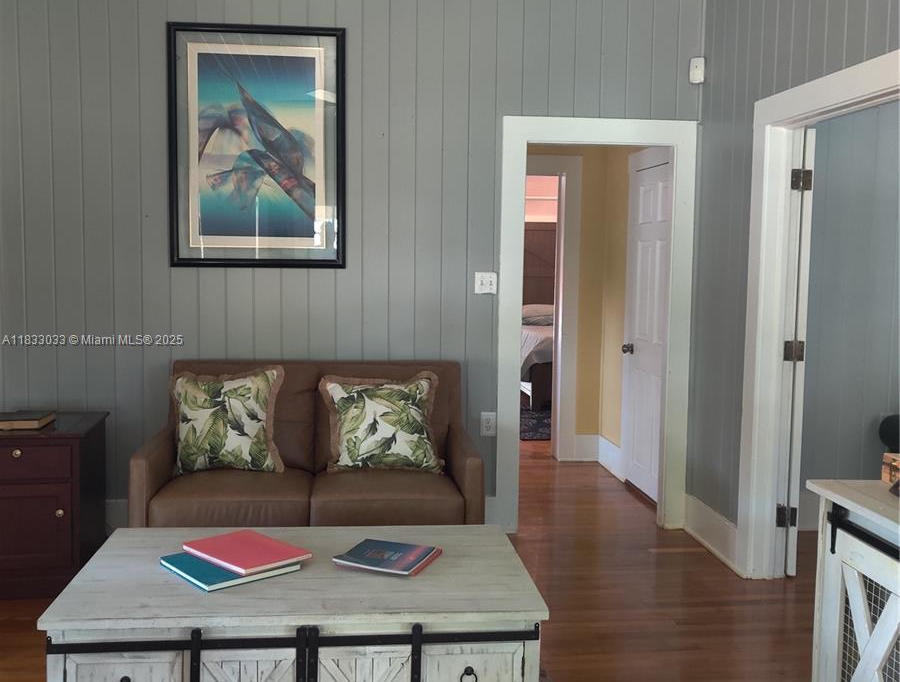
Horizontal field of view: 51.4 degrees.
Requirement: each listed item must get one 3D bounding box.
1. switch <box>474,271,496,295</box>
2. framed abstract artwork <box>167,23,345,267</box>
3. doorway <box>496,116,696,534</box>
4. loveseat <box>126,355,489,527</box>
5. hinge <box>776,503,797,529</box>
[{"bbox_3d":[0.186,-0.297,4.813,0.113,0.113,0.012,0,6,-7],"label":"switch"},{"bbox_3d":[-0.942,-0.950,4.603,0.852,1.169,0.030,0,6,-7],"label":"framed abstract artwork"},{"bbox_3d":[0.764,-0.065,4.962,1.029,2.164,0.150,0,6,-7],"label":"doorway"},{"bbox_3d":[-0.624,0.597,4.333,1.465,0.934,0.866,0,6,-7],"label":"loveseat"},{"bbox_3d":[1.550,0.809,4.290,0.090,0.090,0.015,0,6,-7],"label":"hinge"}]

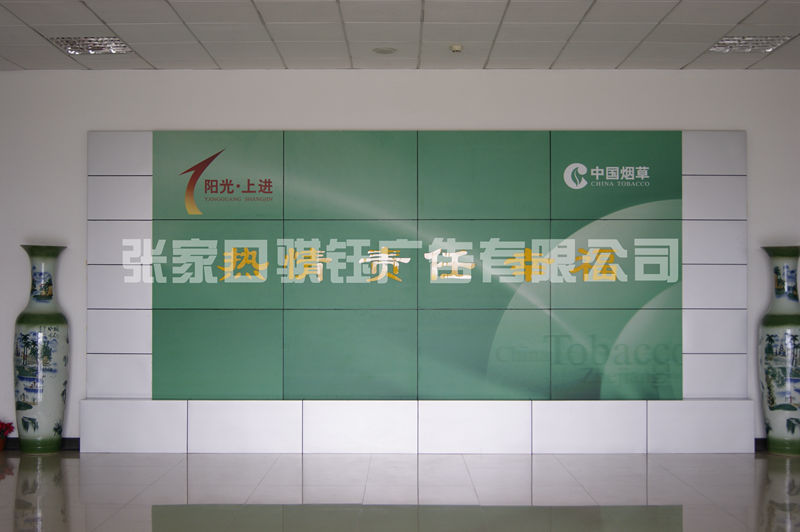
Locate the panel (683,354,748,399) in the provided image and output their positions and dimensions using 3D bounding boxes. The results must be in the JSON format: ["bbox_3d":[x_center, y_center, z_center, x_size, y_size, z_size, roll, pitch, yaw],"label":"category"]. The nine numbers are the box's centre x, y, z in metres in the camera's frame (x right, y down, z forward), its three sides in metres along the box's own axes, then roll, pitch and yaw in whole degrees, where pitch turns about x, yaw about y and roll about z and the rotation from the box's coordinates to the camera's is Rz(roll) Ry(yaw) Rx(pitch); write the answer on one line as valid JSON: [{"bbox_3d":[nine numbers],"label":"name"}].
[{"bbox_3d":[2.830,0.989,9.001,0.584,0.404,0.050,0,-1,0],"label":"panel"}]

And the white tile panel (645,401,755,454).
[{"bbox_3d":[2.623,1.402,8.735,0.940,0.458,0.050,0,-1,0],"label":"white tile panel"}]

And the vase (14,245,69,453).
[{"bbox_3d":[-3.183,0.742,8.827,0.507,1.835,0.507,0,-1,0],"label":"vase"}]

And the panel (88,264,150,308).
[{"bbox_3d":[-2.516,0.187,8.998,0.584,0.401,0.040,0,-1,0],"label":"panel"}]

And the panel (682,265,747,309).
[{"bbox_3d":[2.866,0.192,9.061,0.595,0.405,0.030,0,-1,0],"label":"panel"}]

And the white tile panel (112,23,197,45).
[{"bbox_3d":[-1.917,-1.826,7.802,0.600,0.020,0.570,0,-1,0],"label":"white tile panel"}]

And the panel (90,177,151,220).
[{"bbox_3d":[-2.523,-0.613,9.024,0.583,0.401,0.050,0,-1,0],"label":"panel"}]

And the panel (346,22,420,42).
[{"bbox_3d":[-0.130,-1.841,7.825,0.600,0.020,0.600,0,-1,0],"label":"panel"}]

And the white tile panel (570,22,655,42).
[{"bbox_3d":[1.660,-1.826,7.804,0.600,0.020,0.570,0,-1,0],"label":"white tile panel"}]

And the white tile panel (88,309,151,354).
[{"bbox_3d":[-2.519,0.593,8.992,0.600,0.400,0.030,0,-1,0],"label":"white tile panel"}]

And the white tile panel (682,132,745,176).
[{"bbox_3d":[2.876,-1.030,9.091,0.596,0.412,0.030,0,-1,0],"label":"white tile panel"}]

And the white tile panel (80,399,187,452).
[{"bbox_3d":[-2.320,1.402,8.735,0.935,0.458,0.050,0,-1,0],"label":"white tile panel"}]

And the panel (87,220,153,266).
[{"bbox_3d":[-2.518,-0.213,9.005,0.585,0.400,0.040,0,-1,0],"label":"panel"}]

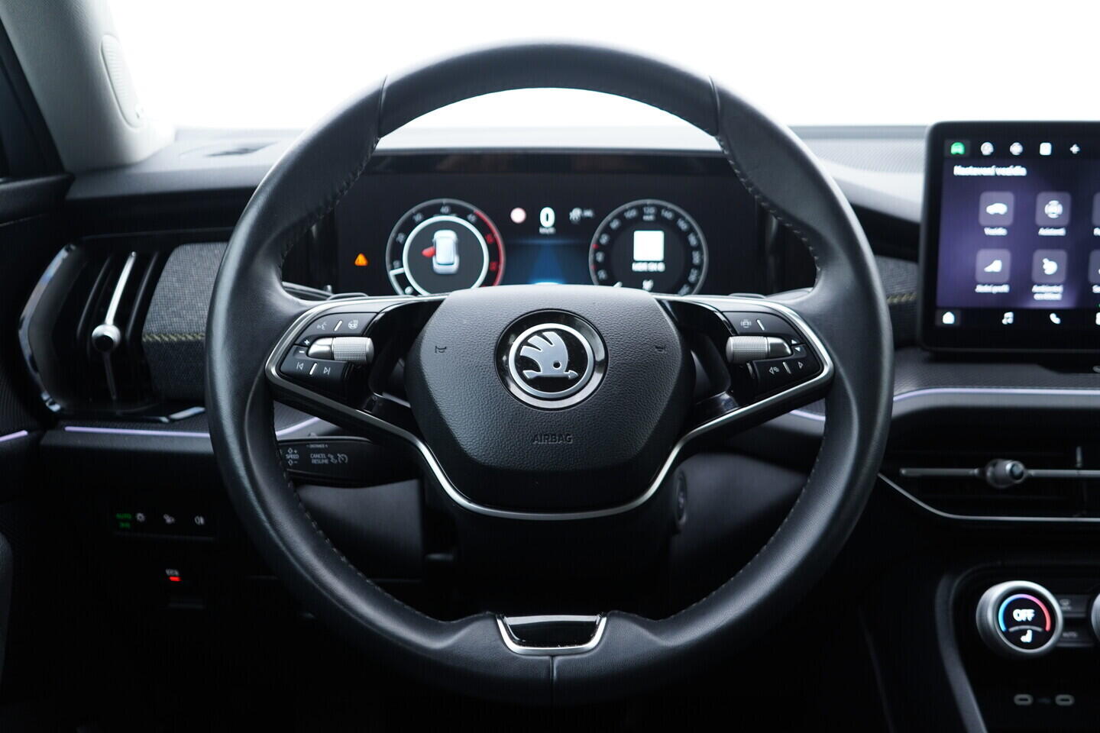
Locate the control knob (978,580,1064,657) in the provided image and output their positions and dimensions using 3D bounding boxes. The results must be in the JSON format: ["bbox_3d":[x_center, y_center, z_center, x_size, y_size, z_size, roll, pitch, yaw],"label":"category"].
[{"bbox_3d":[0.290,0.156,0.681,0.045,0.045,0.022,0,-10,0],"label":"control knob"}]

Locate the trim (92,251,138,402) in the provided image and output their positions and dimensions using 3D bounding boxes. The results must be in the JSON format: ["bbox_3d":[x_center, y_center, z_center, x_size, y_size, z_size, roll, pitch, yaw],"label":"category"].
[{"bbox_3d":[-0.284,-0.028,0.718,0.018,0.099,0.040,1,-8,-6],"label":"trim"}]

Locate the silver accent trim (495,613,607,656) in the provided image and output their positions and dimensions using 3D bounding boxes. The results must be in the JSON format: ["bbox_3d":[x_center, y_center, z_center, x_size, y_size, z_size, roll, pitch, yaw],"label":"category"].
[{"bbox_3d":[0.001,0.133,0.545,0.054,0.021,0.012,0,-17,0],"label":"silver accent trim"}]

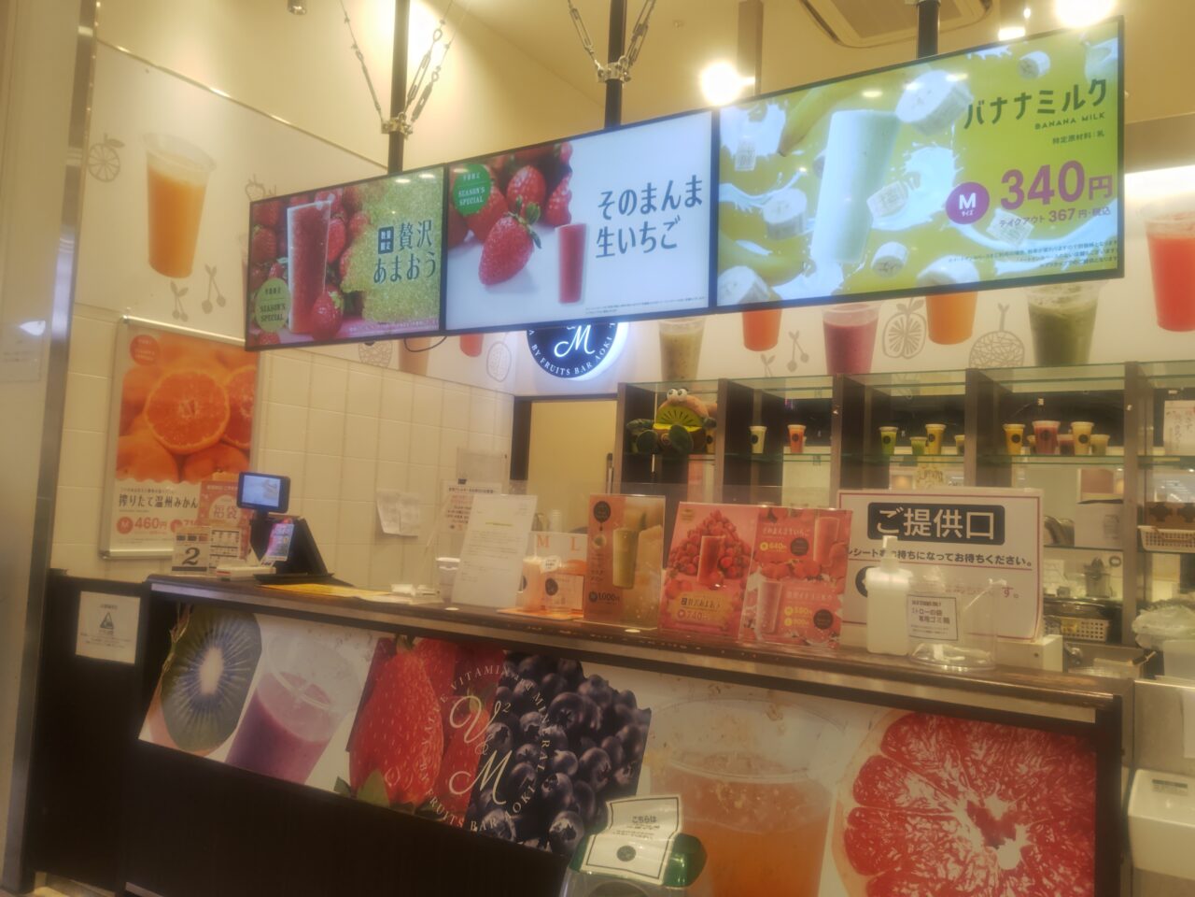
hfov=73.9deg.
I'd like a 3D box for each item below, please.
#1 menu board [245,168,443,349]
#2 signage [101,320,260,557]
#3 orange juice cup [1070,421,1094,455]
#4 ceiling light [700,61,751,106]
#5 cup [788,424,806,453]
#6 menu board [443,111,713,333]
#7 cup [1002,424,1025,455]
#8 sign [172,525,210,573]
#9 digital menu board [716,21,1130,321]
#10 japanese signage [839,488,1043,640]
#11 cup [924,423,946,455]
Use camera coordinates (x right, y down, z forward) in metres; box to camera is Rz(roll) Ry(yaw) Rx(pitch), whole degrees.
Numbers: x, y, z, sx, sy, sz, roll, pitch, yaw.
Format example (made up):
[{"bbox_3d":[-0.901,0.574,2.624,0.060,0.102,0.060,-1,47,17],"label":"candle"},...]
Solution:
[{"bbox_3d":[-0.980,-0.709,3.077,1.033,0.626,0.060,0,-5,28],"label":"menu board"},{"bbox_3d":[-1.749,-0.021,3.419,0.030,0.977,0.612,-1,-5,39],"label":"signage"},{"bbox_3d":[1.949,-0.040,3.193,0.078,0.134,0.078,0,-5,28],"label":"orange juice cup"},{"bbox_3d":[0.610,-1.749,3.800,0.220,0.210,0.200,2,-4,8],"label":"ceiling light"},{"bbox_3d":[0.939,-0.044,3.738,0.084,0.134,0.084,0,-5,28],"label":"cup"},{"bbox_3d":[-0.083,-0.701,2.593,1.005,0.620,0.060,0,-5,28],"label":"menu board"},{"bbox_3d":[1.736,-0.037,3.308,0.080,0.128,0.080,0,-5,28],"label":"cup"},{"bbox_3d":[-1.523,0.383,2.992,0.138,0.180,0.040,4,-4,-17],"label":"sign"},{"bbox_3d":[0.801,-0.702,2.117,1.004,0.624,0.060,0,-5,28],"label":"digital menu board"},{"bbox_3d":[0.816,0.274,1.920,0.443,0.346,0.025,0,-5,28],"label":"japanese signage"},{"bbox_3d":[1.469,-0.039,3.451,0.081,0.135,0.081,0,-5,28],"label":"cup"}]

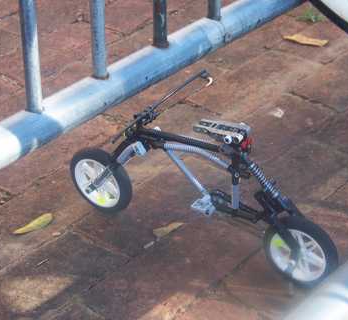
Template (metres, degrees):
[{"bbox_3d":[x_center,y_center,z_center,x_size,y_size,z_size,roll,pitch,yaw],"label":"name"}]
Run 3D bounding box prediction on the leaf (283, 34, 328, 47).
[{"bbox_3d":[0.187,-0.172,1.693,0.063,0.008,0.023,17,37,28],"label":"leaf"}]

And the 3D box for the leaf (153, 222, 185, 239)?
[{"bbox_3d":[-0.005,0.075,1.304,0.038,0.008,0.014,-21,37,-28],"label":"leaf"}]

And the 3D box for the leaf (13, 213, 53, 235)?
[{"bbox_3d":[-0.154,0.072,1.319,0.015,0.009,0.051,23,39,34],"label":"leaf"}]

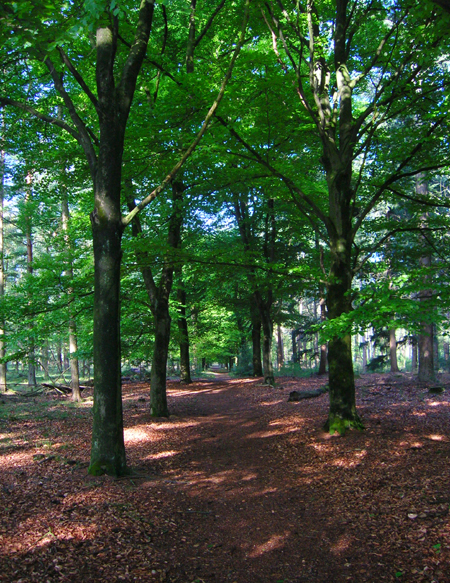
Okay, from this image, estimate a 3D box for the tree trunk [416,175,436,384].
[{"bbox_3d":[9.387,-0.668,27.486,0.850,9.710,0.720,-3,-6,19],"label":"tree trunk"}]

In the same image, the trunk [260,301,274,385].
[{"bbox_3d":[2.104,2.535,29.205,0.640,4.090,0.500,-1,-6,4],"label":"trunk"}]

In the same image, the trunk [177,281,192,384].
[{"bbox_3d":[-1.904,1.884,27.737,0.620,4.740,0.500,0,-6,-4],"label":"trunk"}]

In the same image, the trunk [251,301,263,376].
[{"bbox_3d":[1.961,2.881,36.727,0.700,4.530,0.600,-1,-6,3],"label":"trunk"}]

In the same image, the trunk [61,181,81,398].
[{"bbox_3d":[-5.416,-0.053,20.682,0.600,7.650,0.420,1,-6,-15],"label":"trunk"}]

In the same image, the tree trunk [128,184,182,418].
[{"bbox_3d":[-1.792,0.107,14.997,1.350,5.950,0.700,0,-6,-7],"label":"tree trunk"}]

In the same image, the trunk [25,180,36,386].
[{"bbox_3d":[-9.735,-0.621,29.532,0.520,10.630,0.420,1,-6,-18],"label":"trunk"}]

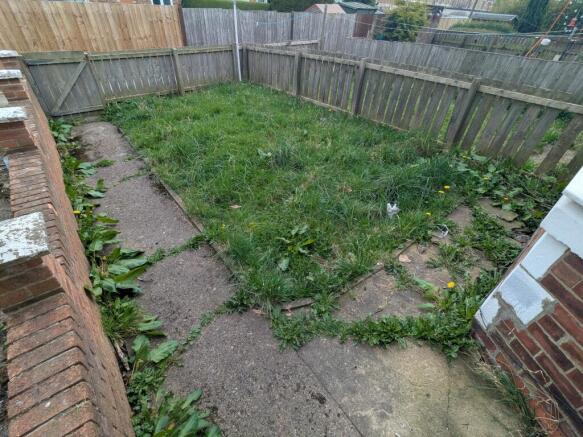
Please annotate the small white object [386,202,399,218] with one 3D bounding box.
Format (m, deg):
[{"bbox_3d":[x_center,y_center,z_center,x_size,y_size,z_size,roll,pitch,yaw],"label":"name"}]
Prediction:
[{"bbox_3d":[1.006,-0.080,2.677,0.105,0.120,0.090,2,36,0],"label":"small white object"}]

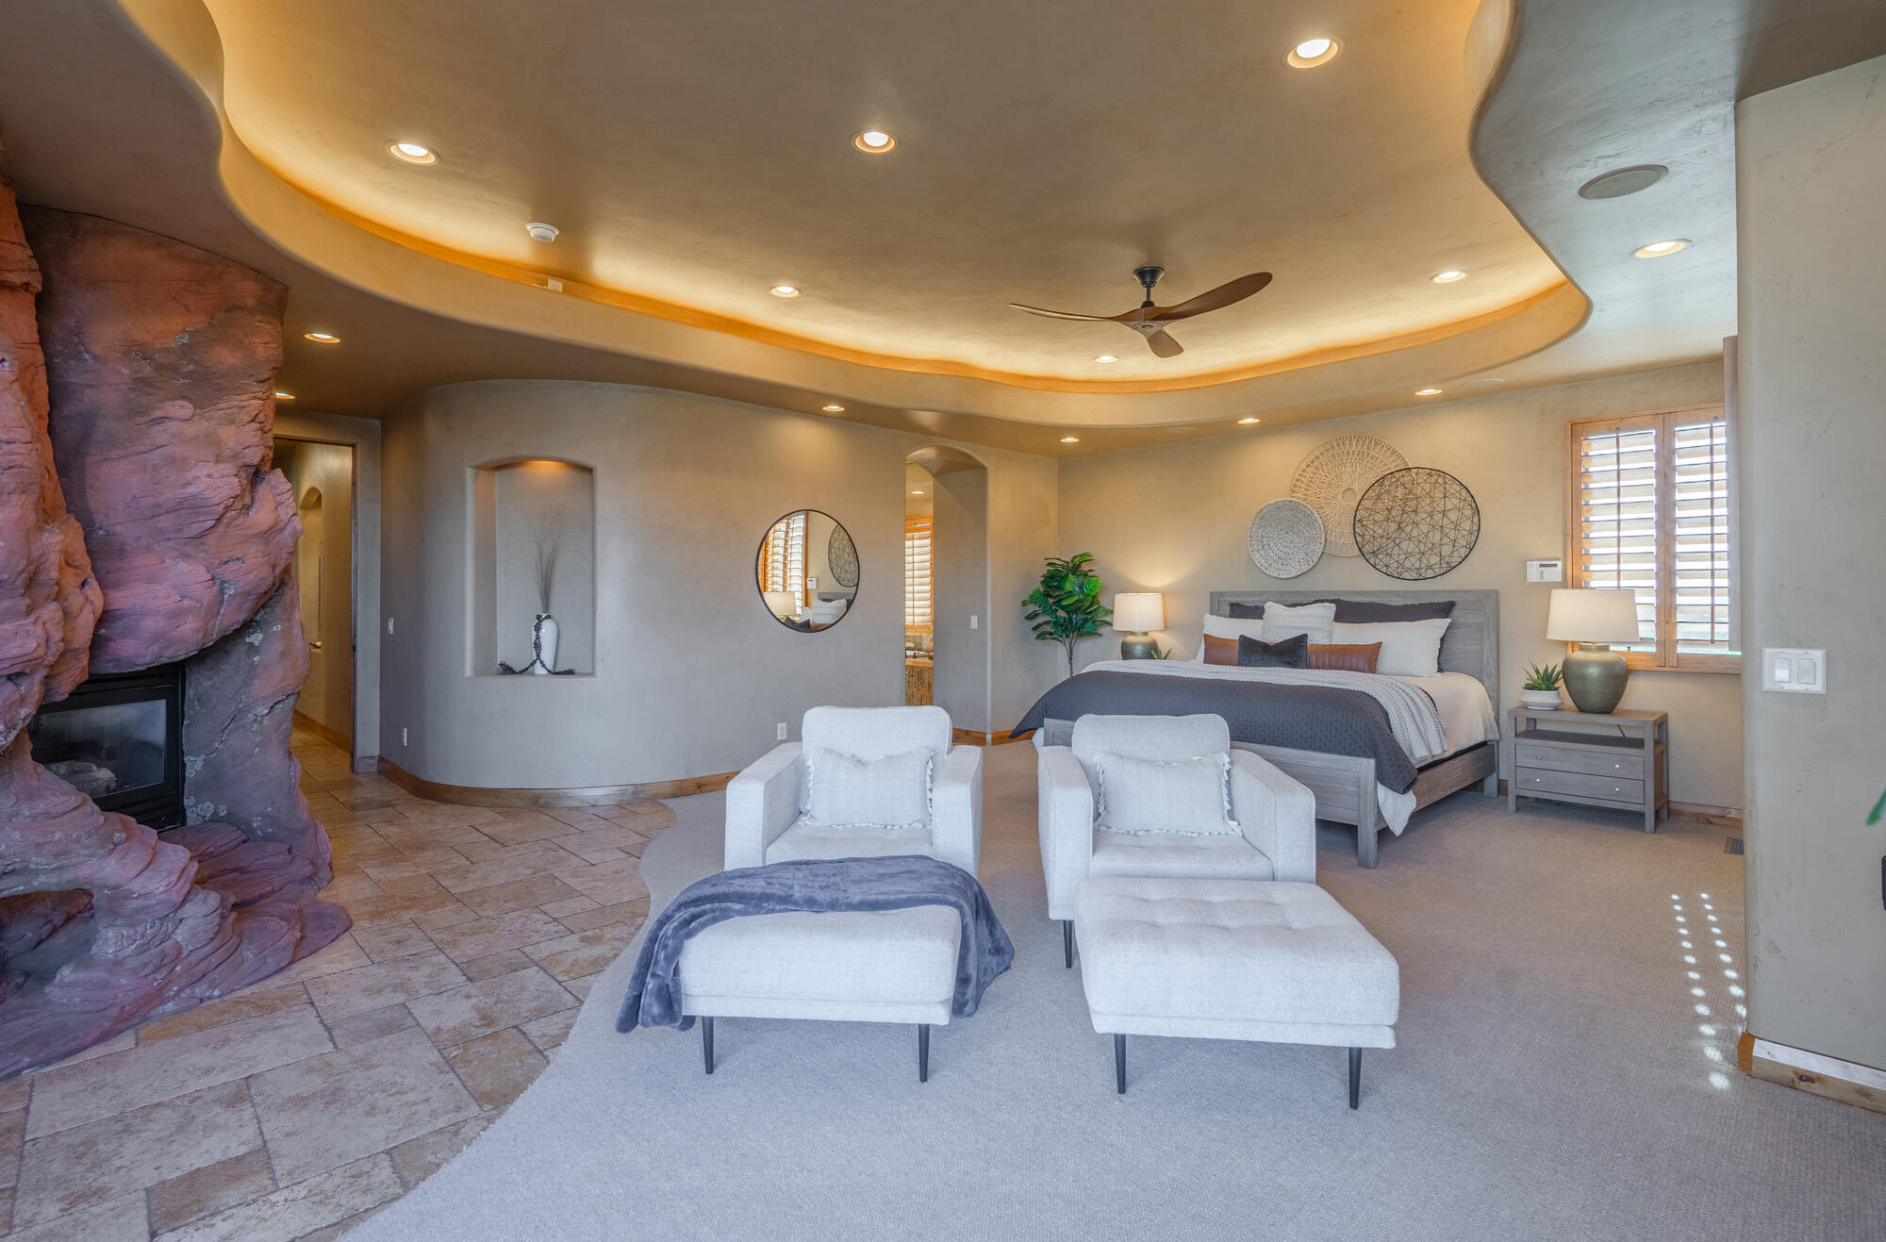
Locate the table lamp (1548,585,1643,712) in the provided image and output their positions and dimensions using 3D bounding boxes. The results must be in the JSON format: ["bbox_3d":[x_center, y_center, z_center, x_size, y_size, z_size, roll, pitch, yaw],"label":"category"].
[{"bbox_3d":[3.941,0.189,5.056,0.420,0.725,0.420,-1,1,-43],"label":"table lamp"}]

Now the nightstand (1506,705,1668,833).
[{"bbox_3d":[3.865,0.861,5.030,0.470,0.625,0.688,-1,1,-42],"label":"nightstand"}]

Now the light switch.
[{"bbox_3d":[2.240,0.133,2.203,0.012,0.116,0.116,-1,1,-45],"label":"light switch"}]

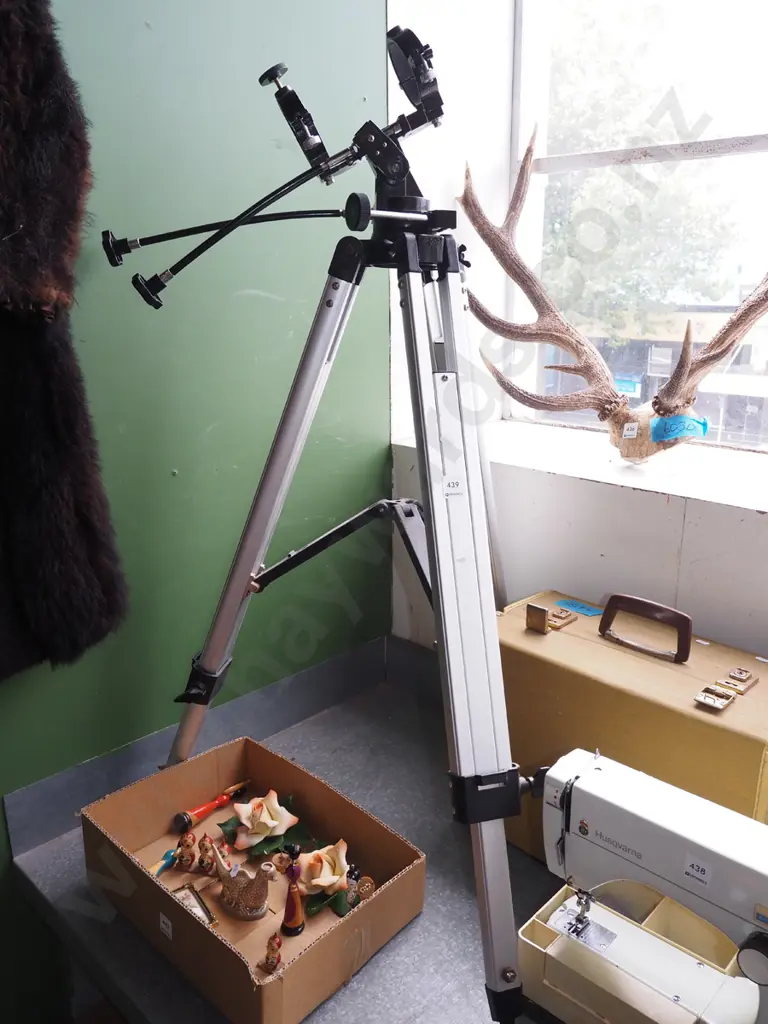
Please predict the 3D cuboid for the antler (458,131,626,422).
[{"bbox_3d":[0.222,-0.391,1.246,0.270,0.486,0.300,-15,21,-42],"label":"antler"}]

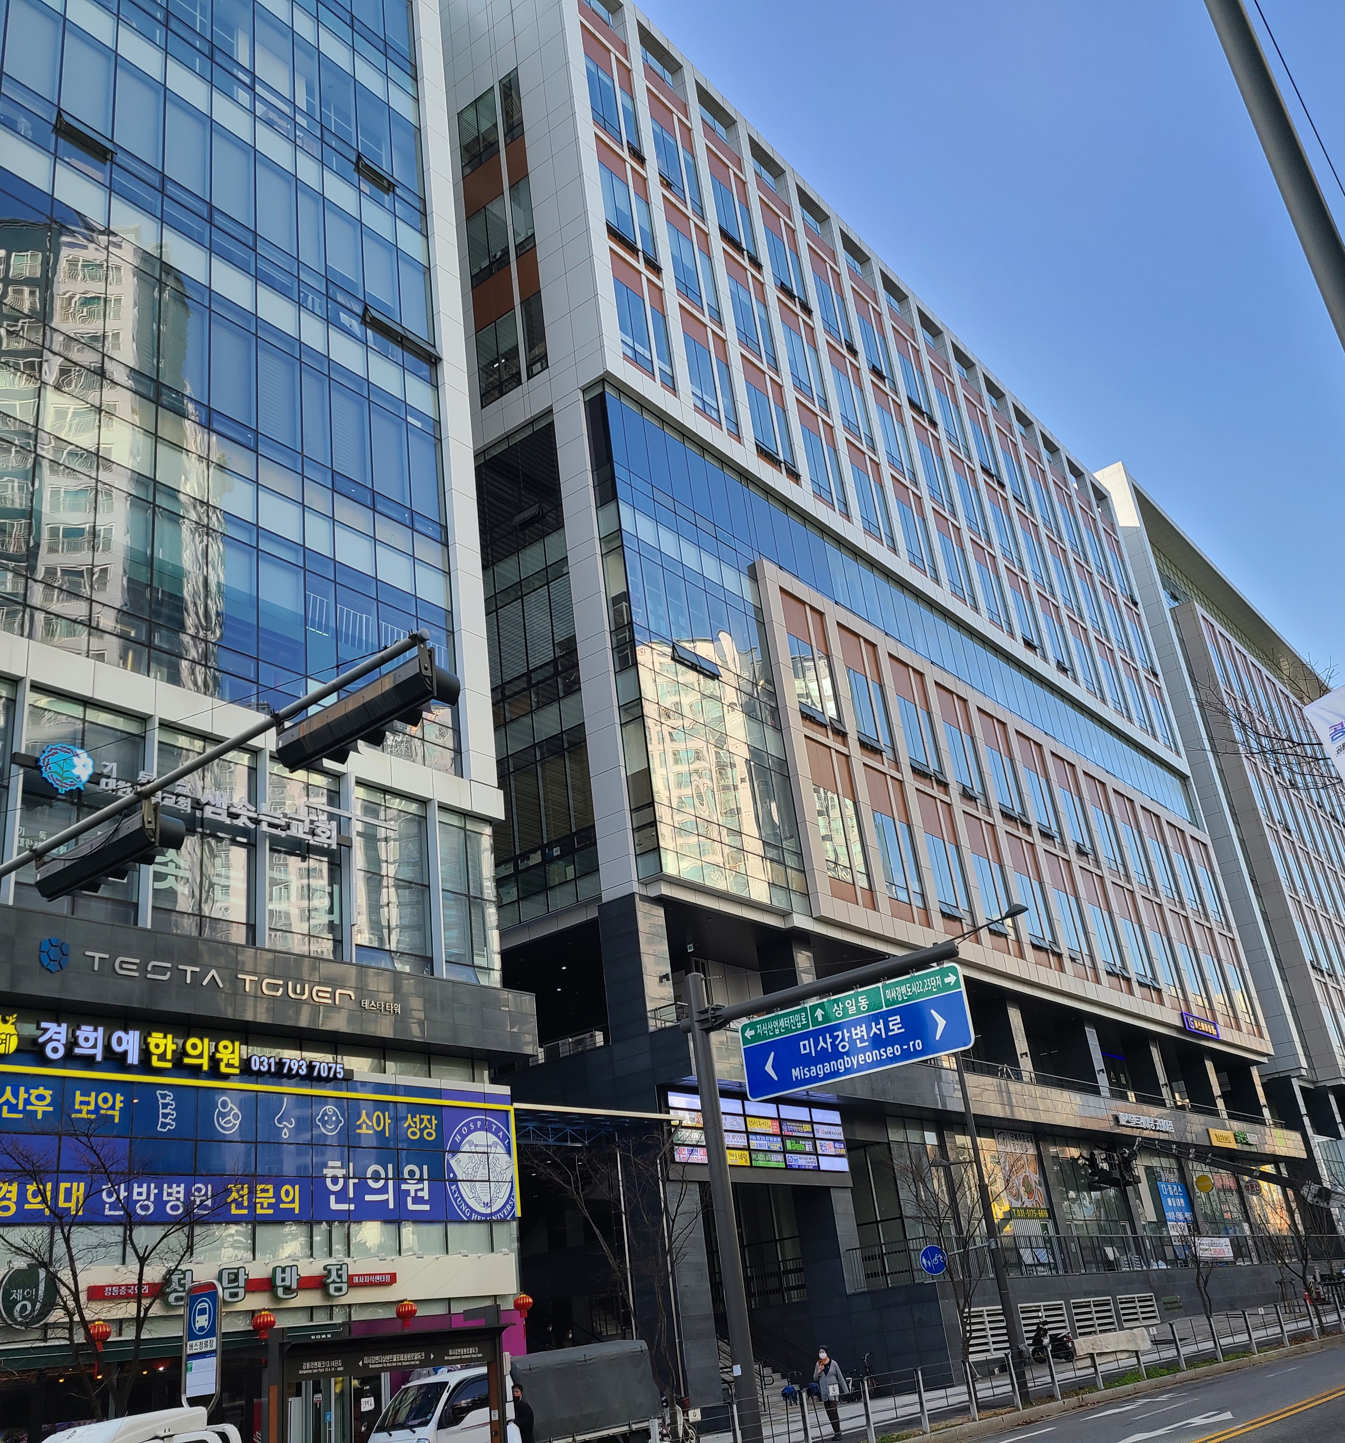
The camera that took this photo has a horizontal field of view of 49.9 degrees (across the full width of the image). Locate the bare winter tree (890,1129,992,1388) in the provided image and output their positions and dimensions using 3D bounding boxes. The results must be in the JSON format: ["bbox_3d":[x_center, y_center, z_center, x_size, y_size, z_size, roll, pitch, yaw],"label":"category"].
[{"bbox_3d":[5.603,10.995,29.023,2.000,5.336,2.000,-23,-28,31],"label":"bare winter tree"}]

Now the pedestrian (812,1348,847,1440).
[{"bbox_3d":[2.907,12.381,26.684,0.500,1.575,0.400,-18,-26,22],"label":"pedestrian"}]

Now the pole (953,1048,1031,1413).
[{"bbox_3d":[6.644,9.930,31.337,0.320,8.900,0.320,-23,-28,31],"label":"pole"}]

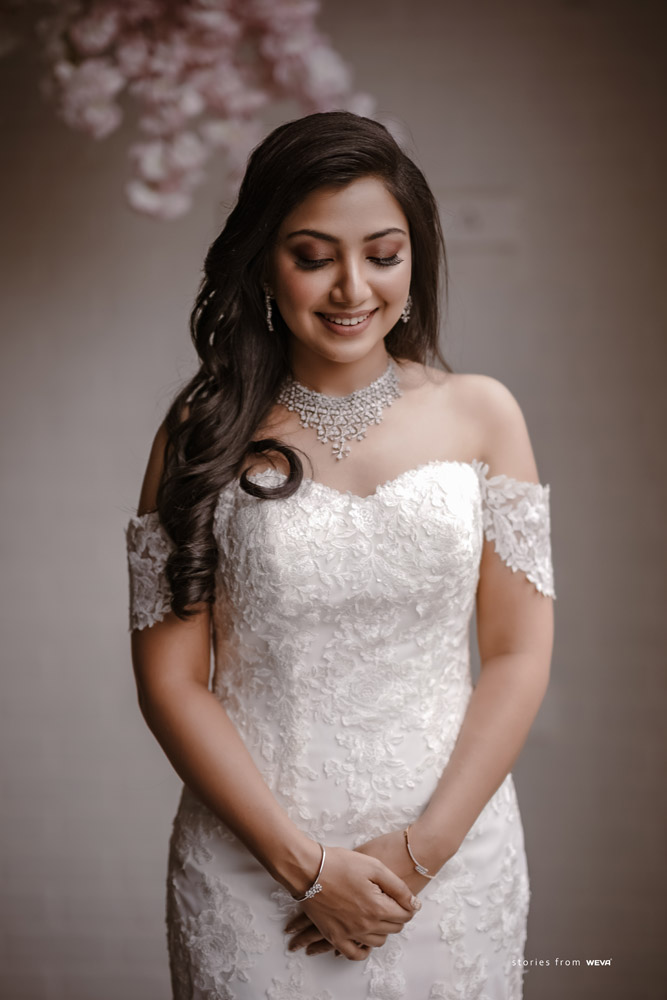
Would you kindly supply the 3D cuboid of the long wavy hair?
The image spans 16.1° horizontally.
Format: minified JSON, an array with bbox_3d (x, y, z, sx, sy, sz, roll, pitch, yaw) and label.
[{"bbox_3d":[-0.029,-0.133,2.320,0.275,0.485,0.260,0,2,-7],"label":"long wavy hair"}]

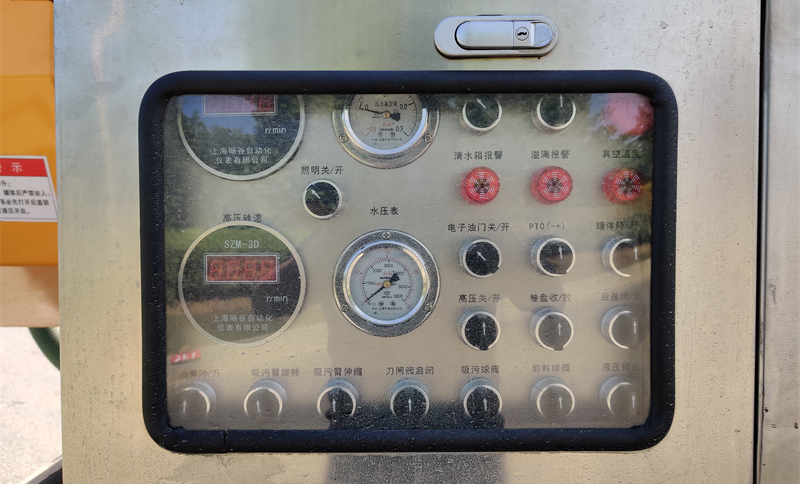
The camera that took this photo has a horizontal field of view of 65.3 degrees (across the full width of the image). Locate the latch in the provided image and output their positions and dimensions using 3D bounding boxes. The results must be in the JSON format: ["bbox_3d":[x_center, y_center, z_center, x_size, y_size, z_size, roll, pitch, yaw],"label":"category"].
[{"bbox_3d":[0.065,-0.140,0.426,0.085,0.029,0.016,0,2,0],"label":"latch"}]

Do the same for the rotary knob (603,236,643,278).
[{"bbox_3d":[0.173,0.011,0.476,0.030,0.030,0.028,0,2,0],"label":"rotary knob"}]

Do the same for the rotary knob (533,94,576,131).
[{"bbox_3d":[0.117,-0.099,0.473,0.030,0.030,0.028,0,2,0],"label":"rotary knob"}]

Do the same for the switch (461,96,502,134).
[{"bbox_3d":[0.062,-0.098,0.473,0.030,0.030,0.028,0,2,0],"label":"switch"}]

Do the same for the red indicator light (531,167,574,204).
[{"bbox_3d":[0.117,-0.043,0.479,0.029,0.029,0.019,0,2,0],"label":"red indicator light"}]

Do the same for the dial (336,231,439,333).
[{"bbox_3d":[-0.010,0.033,0.481,0.084,0.084,0.020,0,2,0],"label":"dial"}]

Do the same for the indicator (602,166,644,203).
[{"bbox_3d":[0.172,-0.044,0.479,0.029,0.029,0.019,0,2,0],"label":"indicator"}]

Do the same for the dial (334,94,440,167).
[{"bbox_3d":[-0.011,-0.099,0.477,0.084,0.084,0.020,0,2,0],"label":"dial"}]

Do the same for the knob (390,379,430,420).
[{"bbox_3d":[0.008,0.123,0.479,0.030,0.030,0.028,0,2,0],"label":"knob"}]

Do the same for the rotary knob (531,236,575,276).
[{"bbox_3d":[0.118,0.011,0.476,0.030,0.030,0.028,0,2,0],"label":"rotary knob"}]

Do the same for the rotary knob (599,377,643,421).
[{"bbox_3d":[0.172,0.122,0.479,0.030,0.030,0.028,0,2,0],"label":"rotary knob"}]

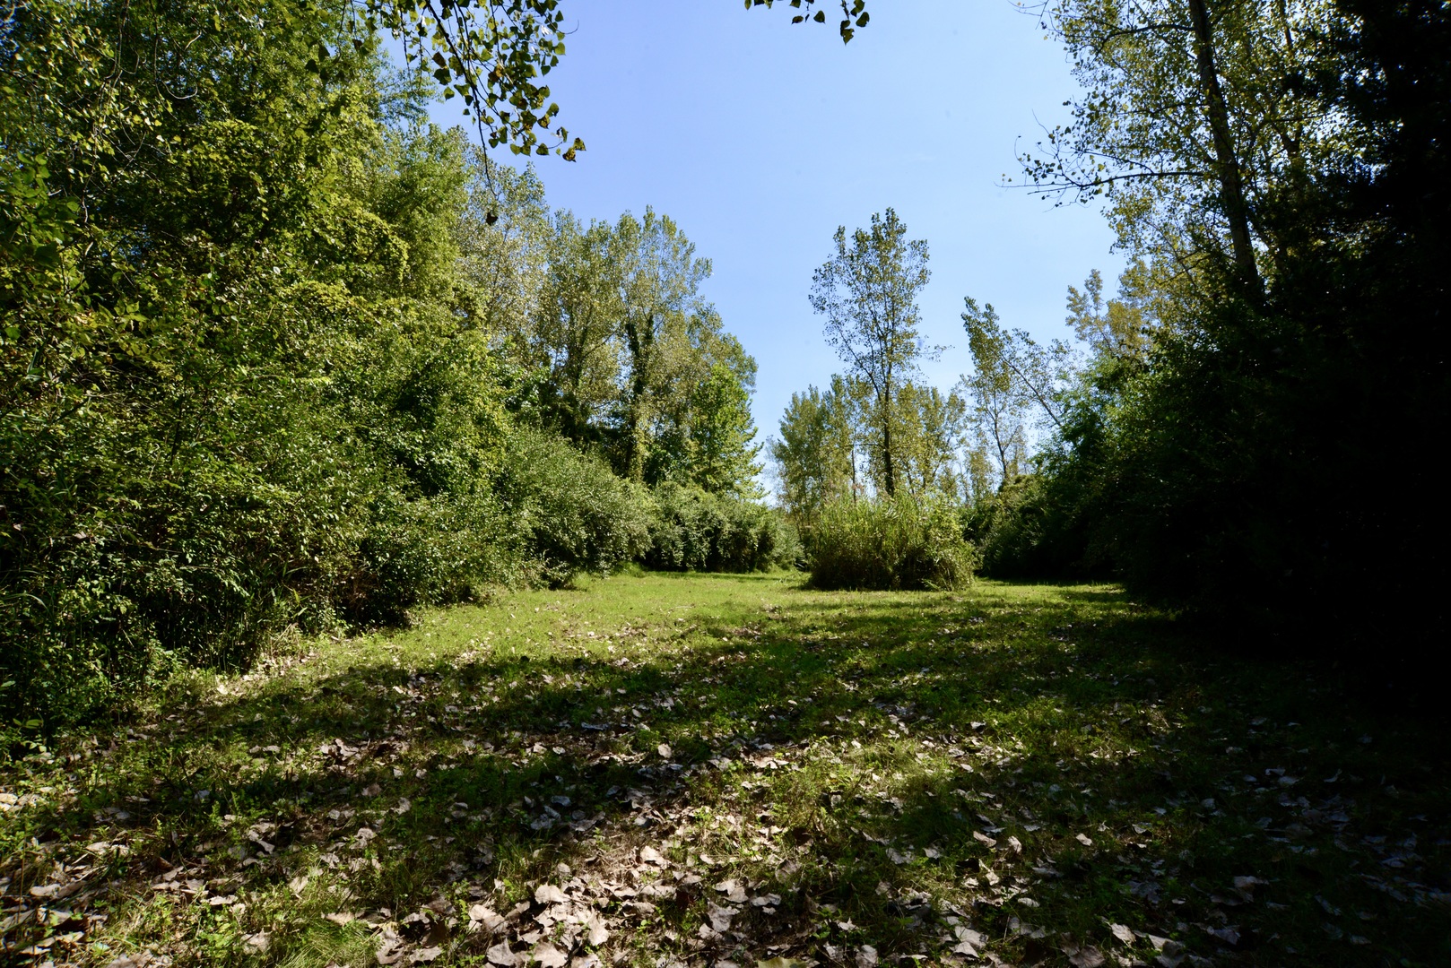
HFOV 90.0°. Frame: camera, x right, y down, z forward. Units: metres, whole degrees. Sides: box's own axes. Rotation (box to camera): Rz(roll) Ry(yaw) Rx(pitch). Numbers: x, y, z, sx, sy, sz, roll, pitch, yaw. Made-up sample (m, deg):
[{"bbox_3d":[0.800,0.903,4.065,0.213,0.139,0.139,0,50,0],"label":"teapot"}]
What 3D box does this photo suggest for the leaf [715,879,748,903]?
[{"bbox_3d":[0.018,1.574,2.802,0.115,0.040,0.100,0,-3,0],"label":"leaf"}]

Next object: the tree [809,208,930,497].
[{"bbox_3d":[4.587,-3.145,23.196,3.700,11.609,3.700,0,-3,0],"label":"tree"}]

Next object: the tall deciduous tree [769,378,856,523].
[{"bbox_3d":[5.053,-1.273,42.124,4.800,9.851,4.800,0,-3,0],"label":"tall deciduous tree"}]

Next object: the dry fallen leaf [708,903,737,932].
[{"bbox_3d":[-0.010,1.564,2.617,0.110,0.045,0.110,0,-3,0],"label":"dry fallen leaf"}]

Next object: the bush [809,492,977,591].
[{"bbox_3d":[3.933,1.296,17.556,3.800,2.150,3.000,0,-3,0],"label":"bush"}]

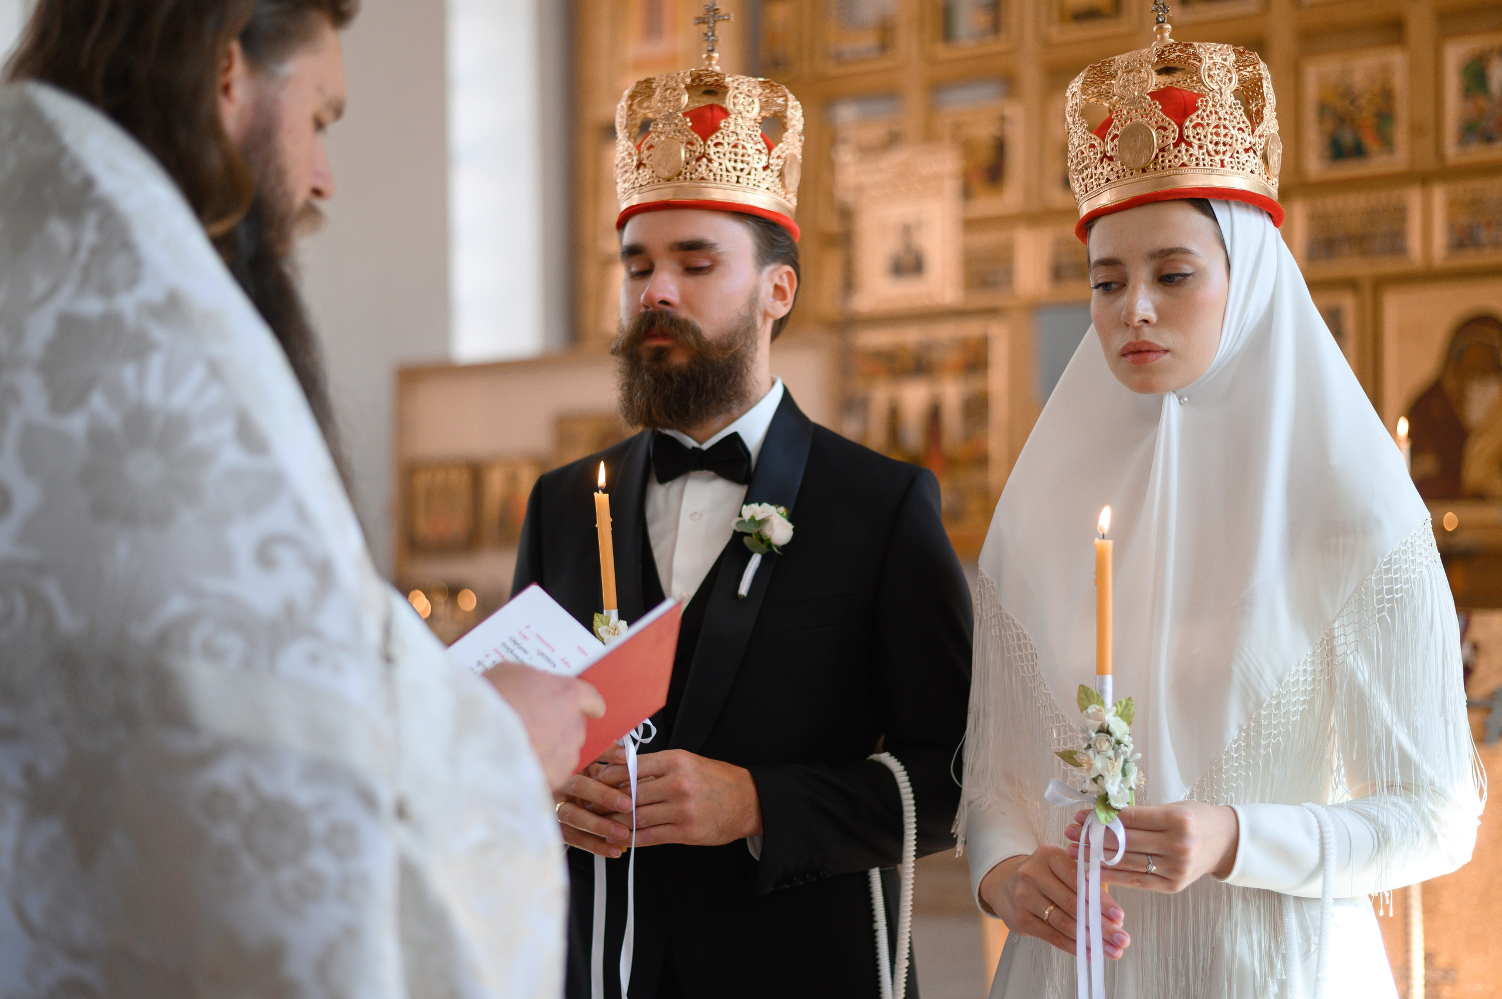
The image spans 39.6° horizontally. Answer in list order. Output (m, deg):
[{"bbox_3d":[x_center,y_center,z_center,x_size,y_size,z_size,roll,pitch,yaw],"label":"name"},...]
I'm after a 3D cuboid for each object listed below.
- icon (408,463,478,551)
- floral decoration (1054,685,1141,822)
[{"bbox_3d":[-0.944,0.023,6.400,0.240,0.275,0.030,-2,-3,26],"label":"icon"},{"bbox_3d":[0.296,0.217,1.770,0.074,0.118,0.060,-1,-3,14],"label":"floral decoration"}]

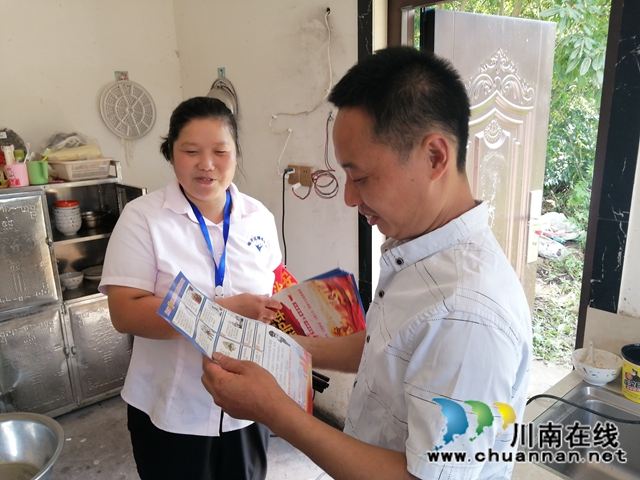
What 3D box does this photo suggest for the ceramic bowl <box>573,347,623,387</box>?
[{"bbox_3d":[0.748,0.351,1.357,0.124,0.065,0.124,-1,14,0],"label":"ceramic bowl"}]

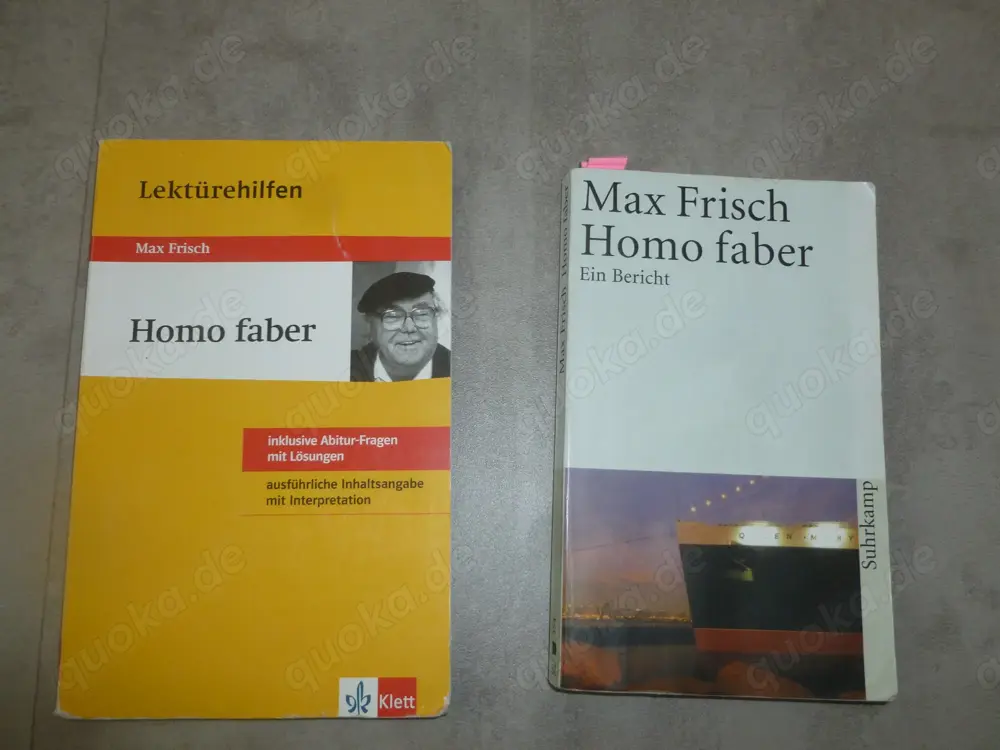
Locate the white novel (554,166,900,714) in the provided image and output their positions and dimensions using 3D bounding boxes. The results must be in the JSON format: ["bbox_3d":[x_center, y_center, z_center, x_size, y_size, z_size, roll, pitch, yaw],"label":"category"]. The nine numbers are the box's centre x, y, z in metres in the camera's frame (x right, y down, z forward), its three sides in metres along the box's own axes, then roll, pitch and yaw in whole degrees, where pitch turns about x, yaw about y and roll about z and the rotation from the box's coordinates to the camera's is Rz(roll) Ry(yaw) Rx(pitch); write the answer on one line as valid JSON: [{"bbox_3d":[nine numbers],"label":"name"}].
[{"bbox_3d":[0.076,0.017,0.281,0.110,0.013,0.177,2,81,-1],"label":"white novel"}]

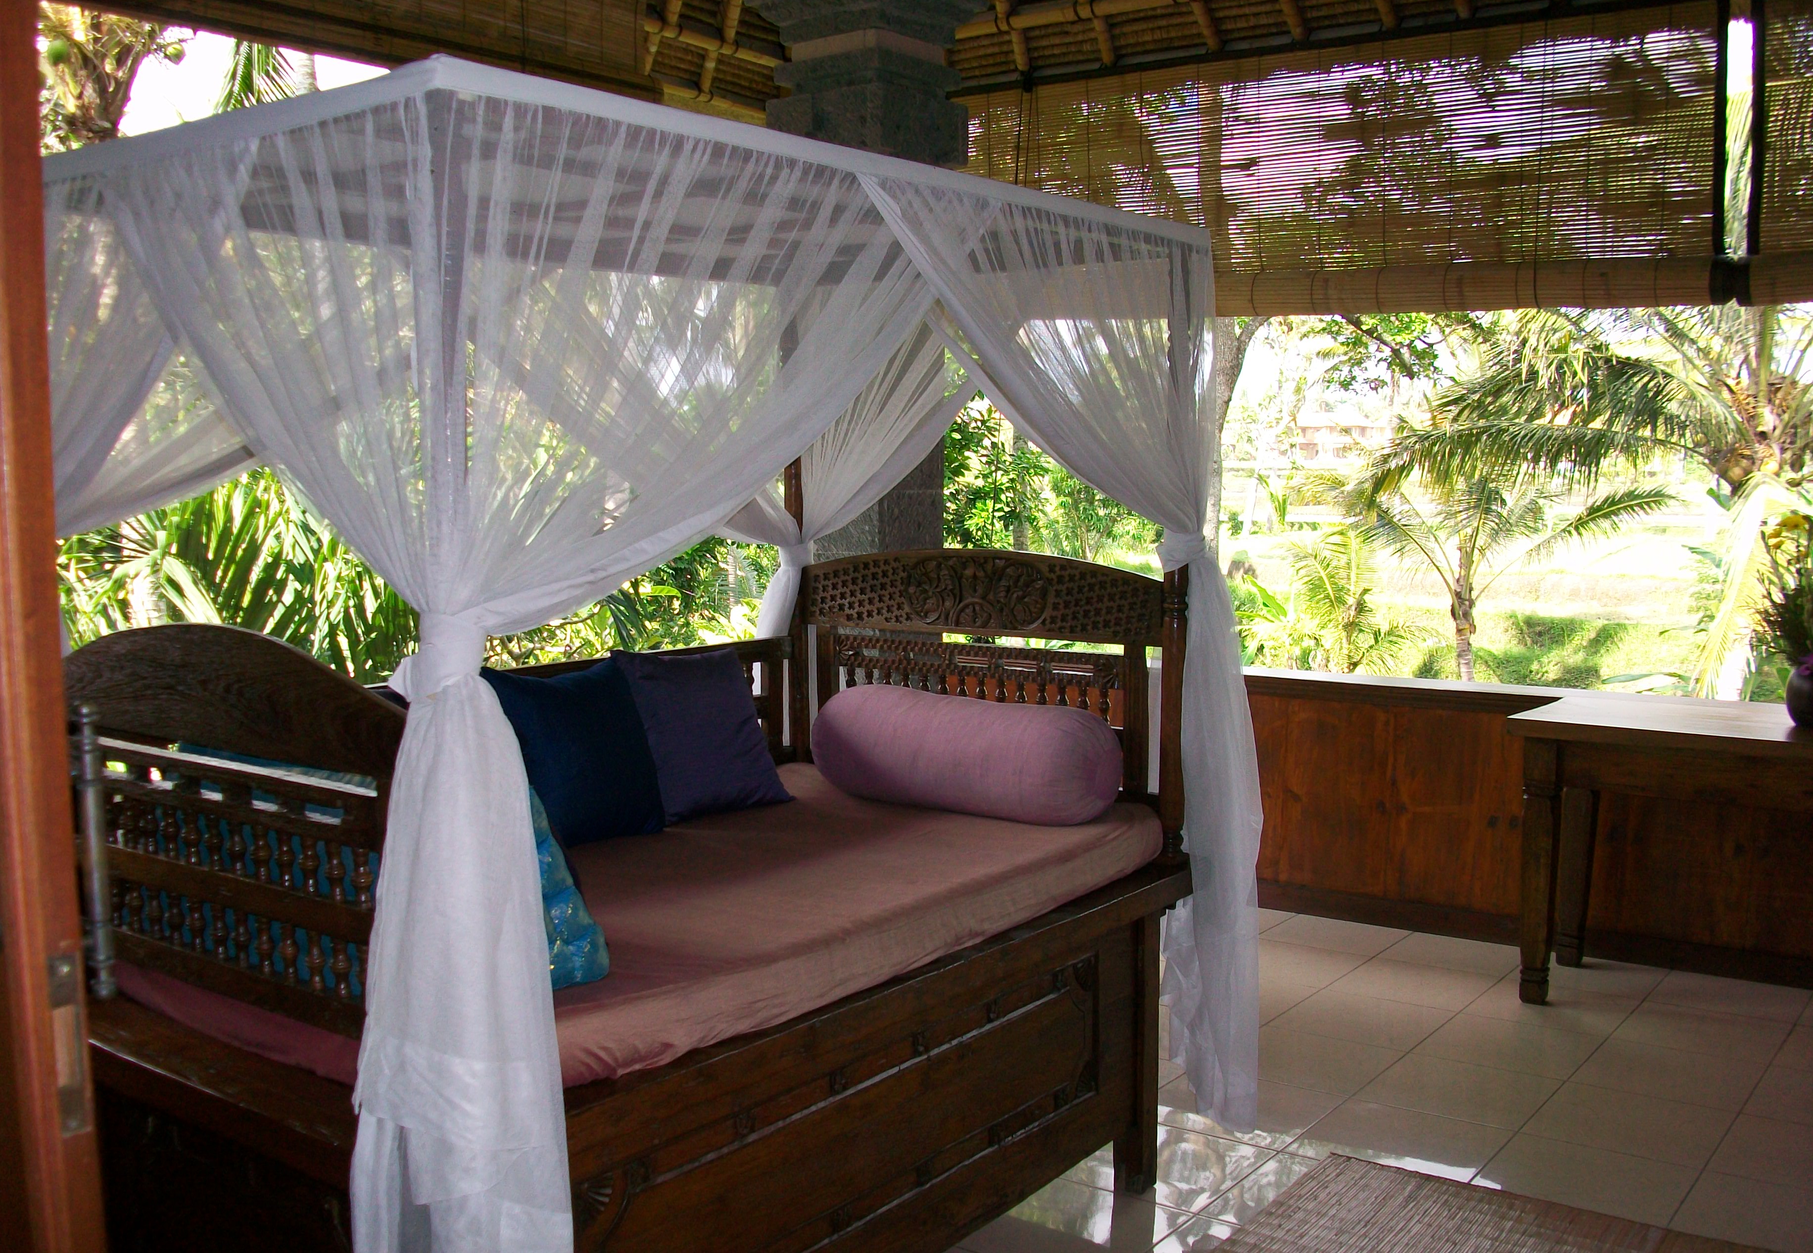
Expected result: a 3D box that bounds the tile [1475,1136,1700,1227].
[{"bbox_3d":[1.446,1.193,3.586,0.400,0.010,0.400,2,6,37],"label":"tile"}]

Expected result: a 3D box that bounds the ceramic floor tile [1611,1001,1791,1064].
[{"bbox_3d":[2.153,1.097,4.534,0.397,0.010,0.397,2,6,36],"label":"ceramic floor tile"}]

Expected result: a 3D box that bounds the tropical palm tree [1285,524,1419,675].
[{"bbox_3d":[6.103,-0.224,23.000,1.950,2.400,1.900,0,5,15],"label":"tropical palm tree"}]

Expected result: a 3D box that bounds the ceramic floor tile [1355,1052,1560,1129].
[{"bbox_3d":[1.356,1.145,4.131,0.397,0.010,0.397,2,6,36],"label":"ceramic floor tile"}]

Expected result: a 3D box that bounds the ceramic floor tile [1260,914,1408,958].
[{"bbox_3d":[1.419,1.029,5.556,0.397,0.010,0.369,2,6,36],"label":"ceramic floor tile"}]

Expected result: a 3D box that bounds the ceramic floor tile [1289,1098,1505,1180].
[{"bbox_3d":[1.125,1.179,3.826,0.400,0.010,0.400,2,6,37],"label":"ceramic floor tile"}]

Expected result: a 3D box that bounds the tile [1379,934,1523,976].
[{"bbox_3d":[1.756,1.045,5.327,0.400,0.010,0.368,2,6,37],"label":"tile"}]

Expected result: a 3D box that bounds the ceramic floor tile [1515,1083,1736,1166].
[{"bbox_3d":[1.685,1.163,3.905,0.400,0.010,0.400,2,6,37],"label":"ceramic floor tile"}]

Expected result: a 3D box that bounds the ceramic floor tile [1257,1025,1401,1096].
[{"bbox_3d":[1.034,1.132,4.369,0.397,0.010,0.397,2,6,36],"label":"ceramic floor tile"}]

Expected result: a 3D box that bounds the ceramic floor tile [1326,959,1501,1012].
[{"bbox_3d":[1.525,1.074,5.021,0.400,0.010,0.400,2,6,37],"label":"ceramic floor tile"}]

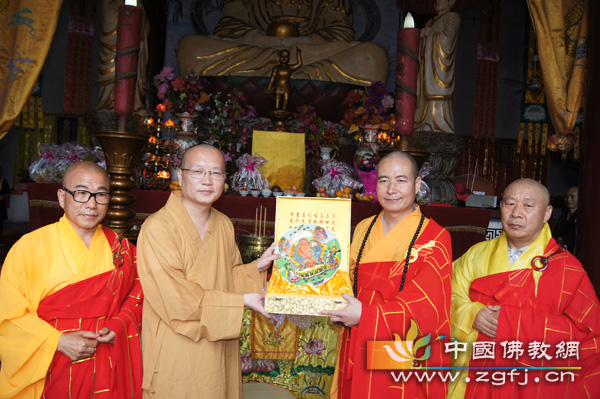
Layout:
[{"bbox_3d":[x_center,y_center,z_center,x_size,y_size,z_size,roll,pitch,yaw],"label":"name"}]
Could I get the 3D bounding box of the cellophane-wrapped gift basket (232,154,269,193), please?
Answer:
[{"bbox_3d":[-0.539,-0.294,4.900,0.420,0.430,0.360,3,0,-3],"label":"cellophane-wrapped gift basket"}]

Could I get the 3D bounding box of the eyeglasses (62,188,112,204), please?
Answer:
[{"bbox_3d":[-0.748,-0.014,1.580,0.143,0.045,0.140,4,6,-41],"label":"eyeglasses"}]

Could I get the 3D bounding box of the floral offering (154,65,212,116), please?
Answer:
[{"bbox_3d":[-1.397,-1.285,5.300,0.640,0.530,0.500,3,-1,-11],"label":"floral offering"}]

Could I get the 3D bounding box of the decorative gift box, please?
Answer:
[{"bbox_3d":[0.040,0.183,1.560,0.280,0.325,0.295,2,10,2],"label":"decorative gift box"}]

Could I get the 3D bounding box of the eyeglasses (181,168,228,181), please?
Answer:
[{"bbox_3d":[-0.361,-0.094,1.660,0.140,0.042,0.140,3,5,-31],"label":"eyeglasses"}]

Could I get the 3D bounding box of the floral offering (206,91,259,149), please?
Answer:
[{"bbox_3d":[-0.811,-0.960,5.400,0.590,0.660,0.480,3,-1,-6],"label":"floral offering"}]

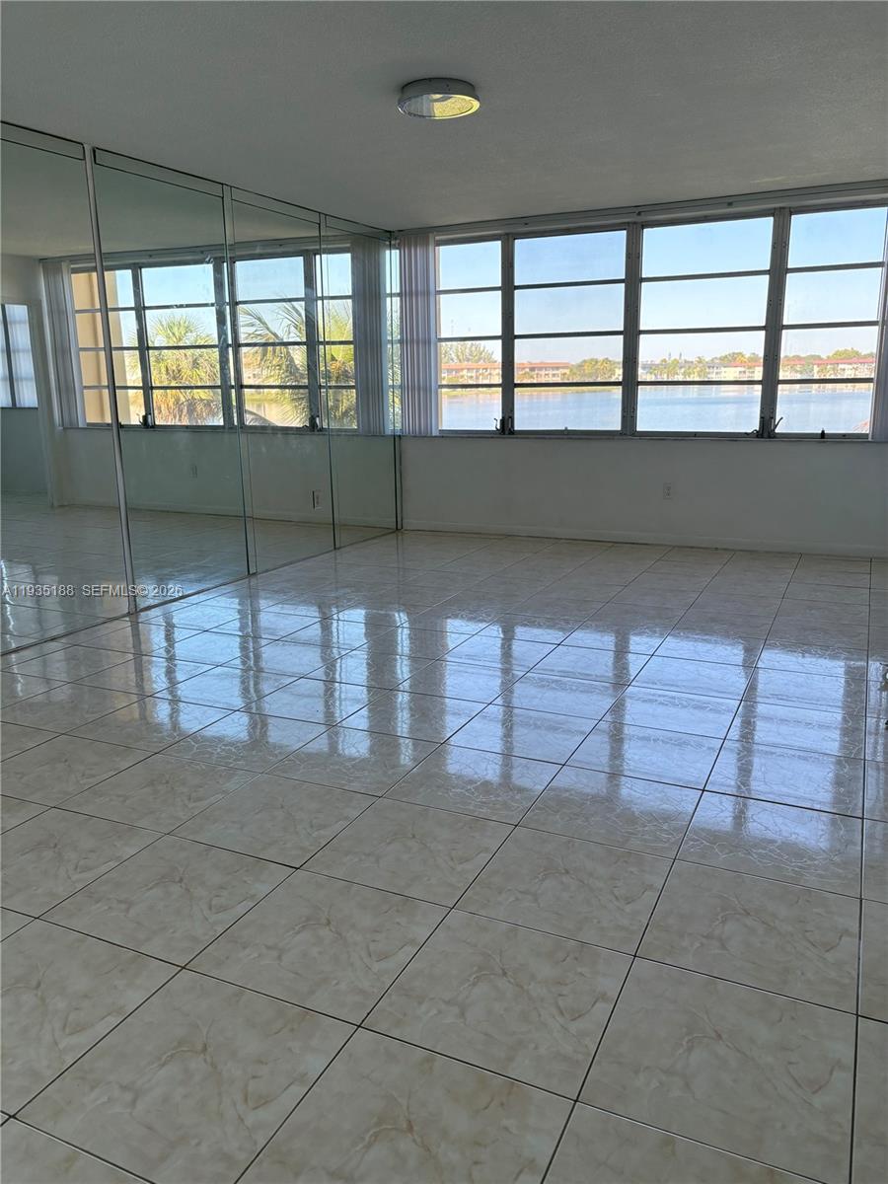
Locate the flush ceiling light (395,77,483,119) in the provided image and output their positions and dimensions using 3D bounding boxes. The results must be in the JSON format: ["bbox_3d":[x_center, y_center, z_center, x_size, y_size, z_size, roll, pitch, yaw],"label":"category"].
[{"bbox_3d":[-0.022,-2.072,3.740,0.347,0.065,0.347,-1,13,0],"label":"flush ceiling light"}]

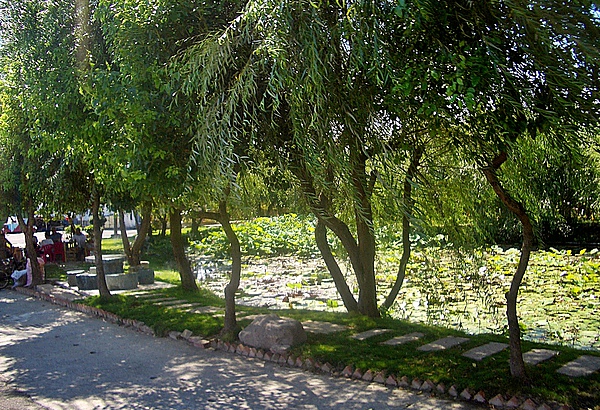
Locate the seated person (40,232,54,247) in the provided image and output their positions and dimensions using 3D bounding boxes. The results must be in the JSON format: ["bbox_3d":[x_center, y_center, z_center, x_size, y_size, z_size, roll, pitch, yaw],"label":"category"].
[{"bbox_3d":[-9.073,1.509,21.800,0.500,1.150,0.700,0,-1,-3],"label":"seated person"}]

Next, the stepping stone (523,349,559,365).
[{"bbox_3d":[2.542,1.672,6.605,0.273,0.050,0.644,-1,-2,41],"label":"stepping stone"}]

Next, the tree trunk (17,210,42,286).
[{"bbox_3d":[-6.149,0.989,13.792,0.500,1.710,0.400,0,-1,0],"label":"tree trunk"}]

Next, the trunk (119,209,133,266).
[{"bbox_3d":[-4.775,0.889,16.600,0.380,1.480,0.300,0,-1,0],"label":"trunk"}]

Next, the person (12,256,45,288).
[{"bbox_3d":[-6.534,1.612,14.600,0.650,0.800,0.600,1,-2,-34],"label":"person"}]

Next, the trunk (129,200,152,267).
[{"bbox_3d":[-4.364,0.821,16.600,0.660,1.890,0.420,0,-1,0],"label":"trunk"}]

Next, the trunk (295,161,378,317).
[{"bbox_3d":[0.596,0.563,9.900,1.370,2.510,0.700,0,-1,0],"label":"trunk"}]

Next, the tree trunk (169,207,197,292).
[{"bbox_3d":[-2.432,0.921,12.556,0.520,1.760,0.420,0,-1,0],"label":"tree trunk"}]

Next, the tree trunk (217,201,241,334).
[{"bbox_3d":[-0.941,0.823,7.985,0.300,1.750,0.260,0,-1,0],"label":"tree trunk"}]

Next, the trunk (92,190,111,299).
[{"bbox_3d":[-4.057,0.807,12.400,0.370,2.210,0.300,0,-1,0],"label":"trunk"}]

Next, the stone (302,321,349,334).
[{"bbox_3d":[0.348,1.713,8.444,0.376,0.050,0.644,-1,-2,40],"label":"stone"}]

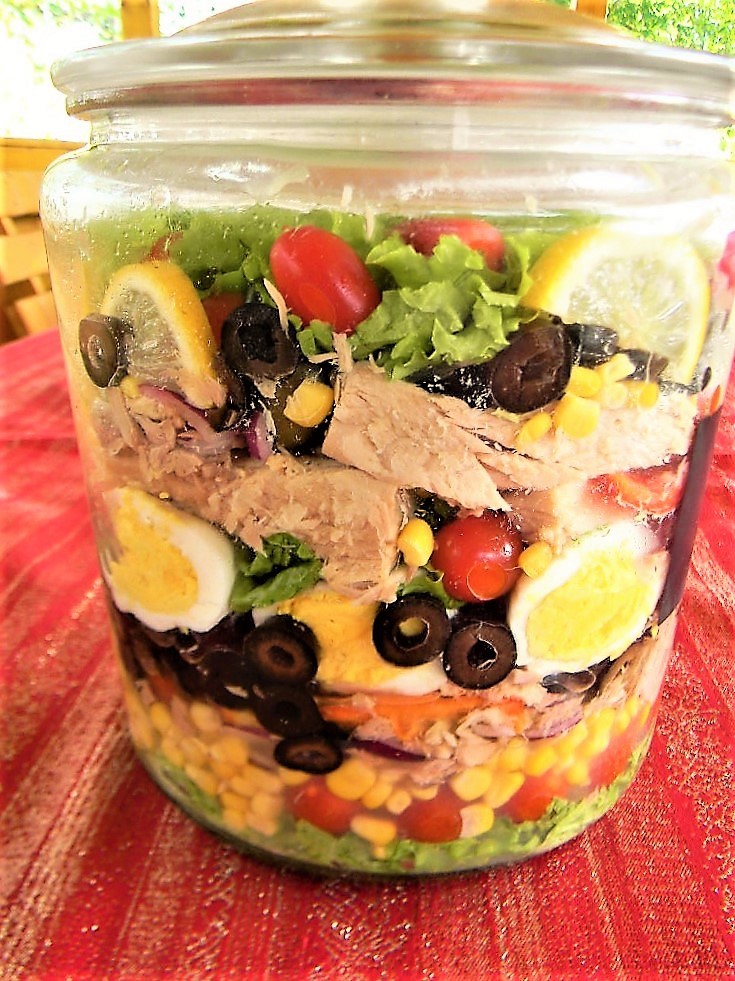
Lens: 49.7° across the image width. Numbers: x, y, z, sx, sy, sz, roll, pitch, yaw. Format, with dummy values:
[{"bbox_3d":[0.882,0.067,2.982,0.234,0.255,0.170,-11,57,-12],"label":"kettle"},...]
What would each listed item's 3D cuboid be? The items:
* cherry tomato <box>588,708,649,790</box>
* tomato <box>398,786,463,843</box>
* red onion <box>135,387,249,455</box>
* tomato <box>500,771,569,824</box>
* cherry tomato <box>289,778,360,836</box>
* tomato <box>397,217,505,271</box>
[{"bbox_3d":[0.081,0.083,0.257,0.022,0.023,0.021,16,26,39],"label":"cherry tomato"},{"bbox_3d":[0.018,0.093,0.231,0.022,0.020,0.021,-3,20,-6],"label":"tomato"},{"bbox_3d":[-0.044,-0.018,0.200,0.028,0.018,0.012,12,23,31],"label":"red onion"},{"bbox_3d":[0.051,0.093,0.241,0.022,0.020,0.021,0,20,0],"label":"tomato"},{"bbox_3d":[-0.013,0.092,0.233,0.023,0.020,0.022,0,20,0],"label":"cherry tomato"},{"bbox_3d":[0.020,-0.057,0.187,0.027,0.020,0.021,0,20,0],"label":"tomato"}]

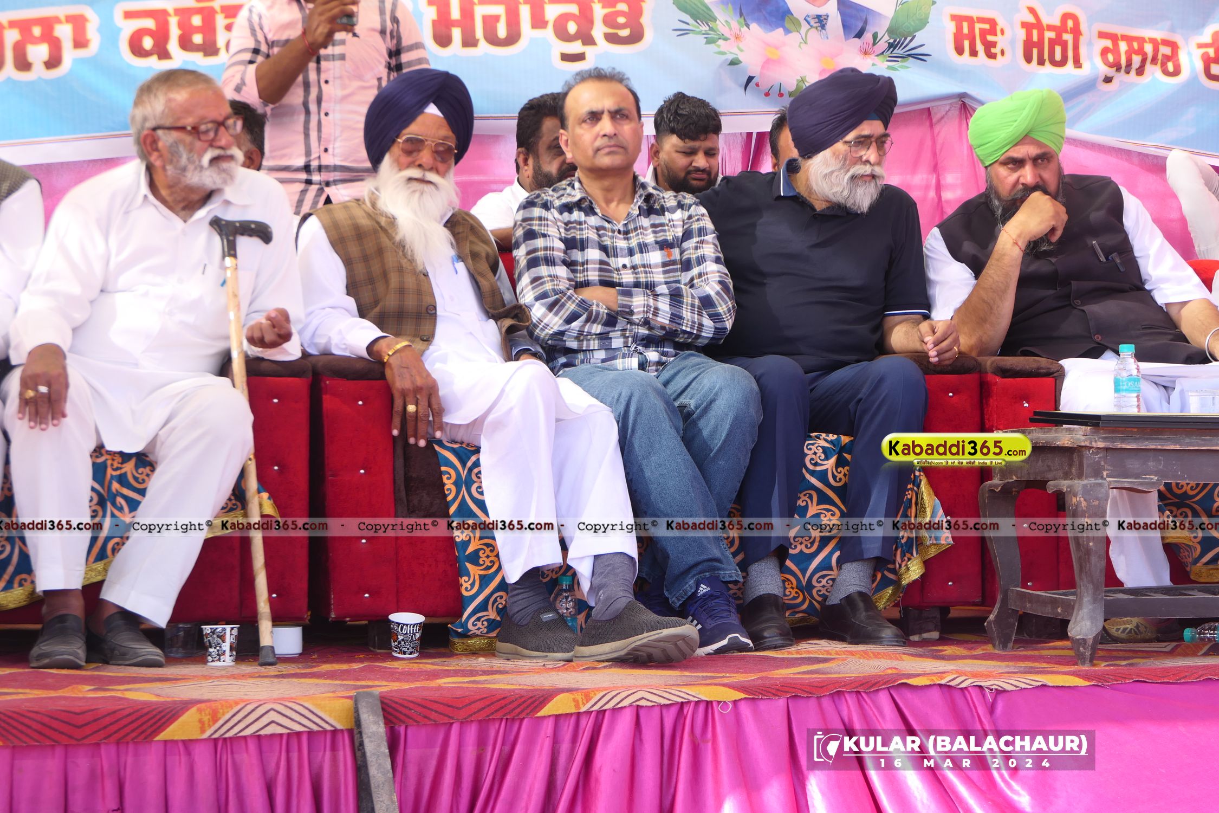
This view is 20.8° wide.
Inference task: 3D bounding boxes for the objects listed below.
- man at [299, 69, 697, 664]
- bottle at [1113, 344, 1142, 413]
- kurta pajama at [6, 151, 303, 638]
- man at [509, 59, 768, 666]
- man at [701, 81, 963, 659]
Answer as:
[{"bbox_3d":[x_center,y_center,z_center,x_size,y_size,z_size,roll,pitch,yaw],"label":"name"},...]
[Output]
[{"bbox_3d":[-0.300,-0.115,7.120,0.620,1.260,1.000,0,0,-24],"label":"man"},{"bbox_3d":[1.023,-0.042,6.550,0.053,0.160,0.053,0,-1,0],"label":"bottle"},{"bbox_3d":[-0.970,-0.050,7.060,0.620,0.970,0.760,0,0,-14],"label":"kurta pajama"},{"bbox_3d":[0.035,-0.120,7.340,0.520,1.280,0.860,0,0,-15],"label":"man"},{"bbox_3d":[0.450,-0.125,7.500,0.600,1.280,0.860,0,0,-13],"label":"man"}]

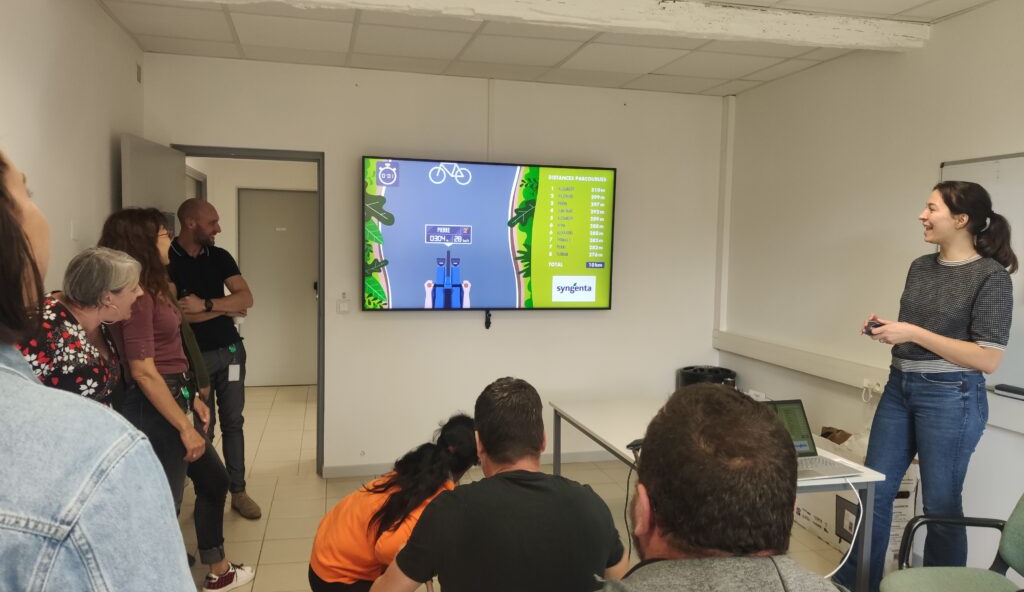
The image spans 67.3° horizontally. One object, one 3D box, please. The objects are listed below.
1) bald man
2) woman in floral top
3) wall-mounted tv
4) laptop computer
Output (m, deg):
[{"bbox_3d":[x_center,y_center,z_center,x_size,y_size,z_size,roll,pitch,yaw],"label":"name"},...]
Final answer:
[{"bbox_3d":[-1.616,0.331,4.194,0.420,1.710,0.500,4,5,38],"label":"bald man"},{"bbox_3d":[-1.331,0.585,2.384,0.520,1.470,0.470,-1,5,-32],"label":"woman in floral top"},{"bbox_3d":[-0.124,-0.381,5.012,1.665,0.955,0.070,0,4,-14],"label":"wall-mounted tv"},{"bbox_3d":[0.985,0.499,2.718,0.330,0.195,0.335,0,4,-14],"label":"laptop computer"}]

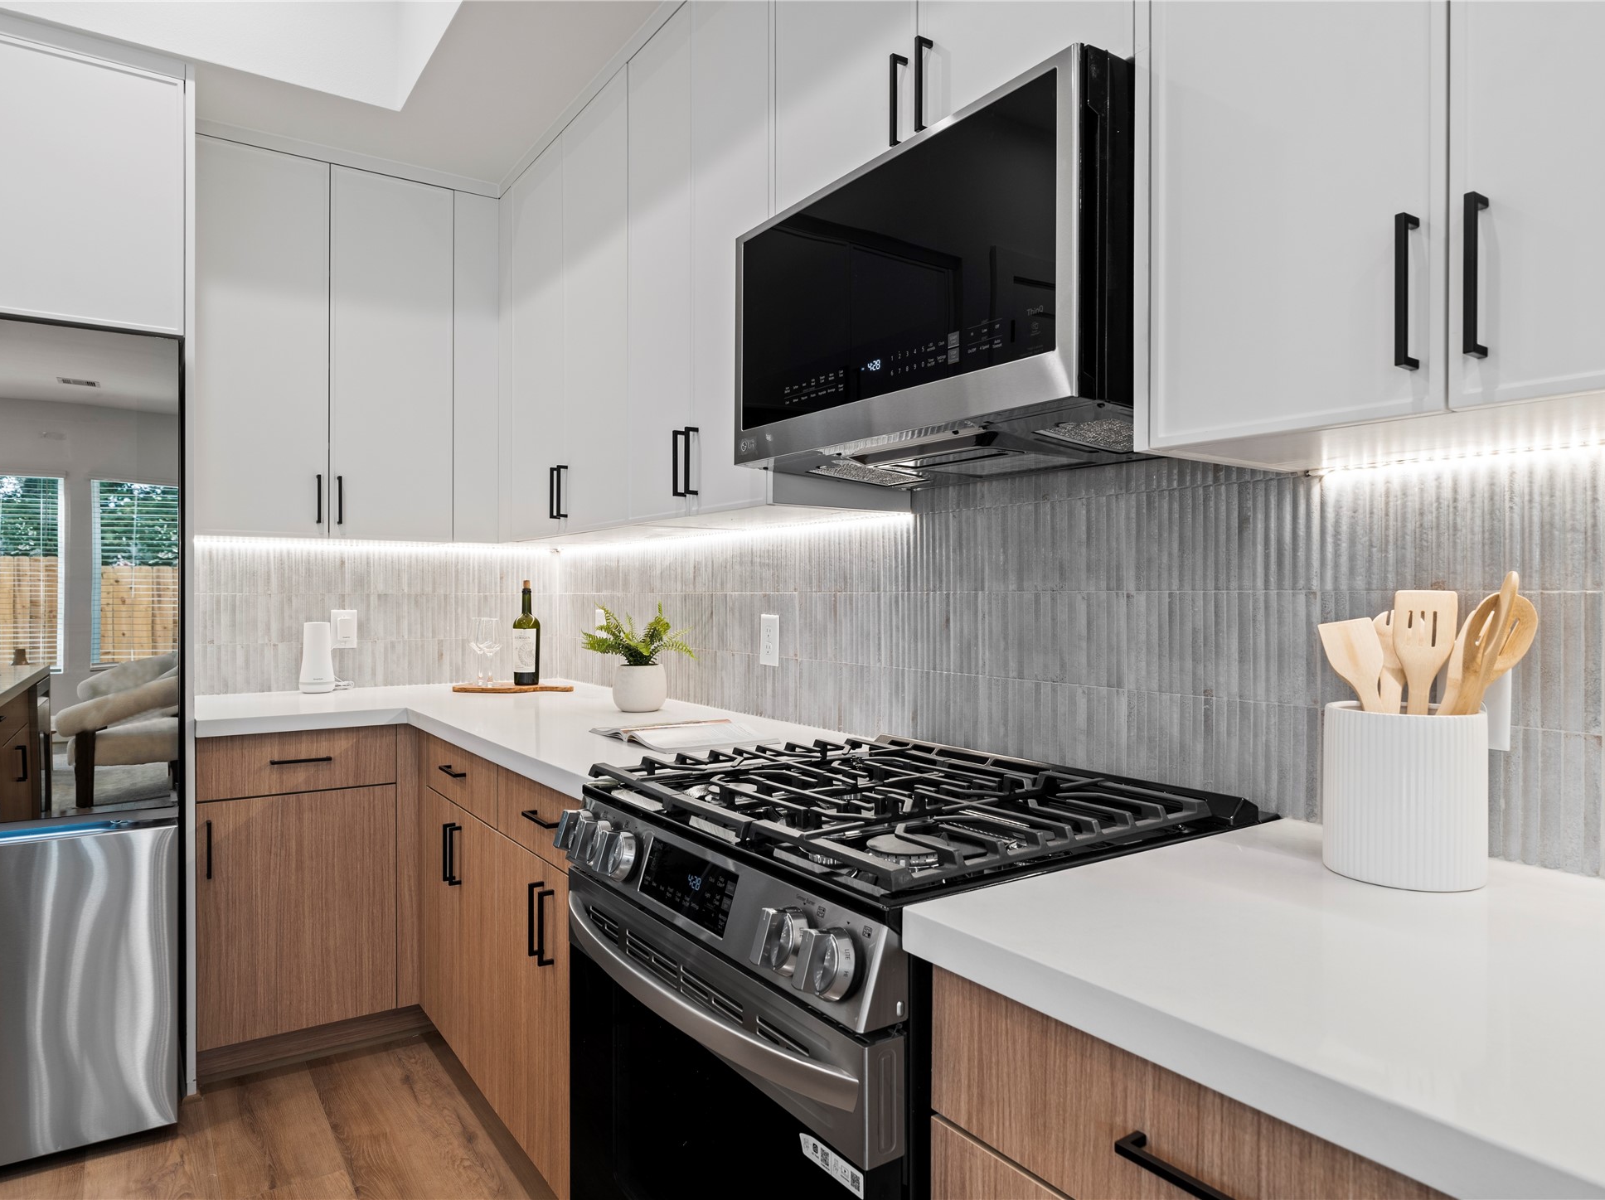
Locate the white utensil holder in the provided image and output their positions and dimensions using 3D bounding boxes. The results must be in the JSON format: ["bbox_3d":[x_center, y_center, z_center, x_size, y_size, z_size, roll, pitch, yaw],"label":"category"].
[{"bbox_3d":[0.635,0.202,1.057,0.150,0.173,0.150,0,0,-34],"label":"white utensil holder"}]

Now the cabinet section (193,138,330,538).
[{"bbox_3d":[-1.530,-0.685,2.798,0.329,1.030,0.343,0,0,-34],"label":"cabinet section"}]

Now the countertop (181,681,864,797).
[{"bbox_3d":[-0.807,0.310,2.473,1.160,0.040,1.962,0,1,-34],"label":"countertop"}]

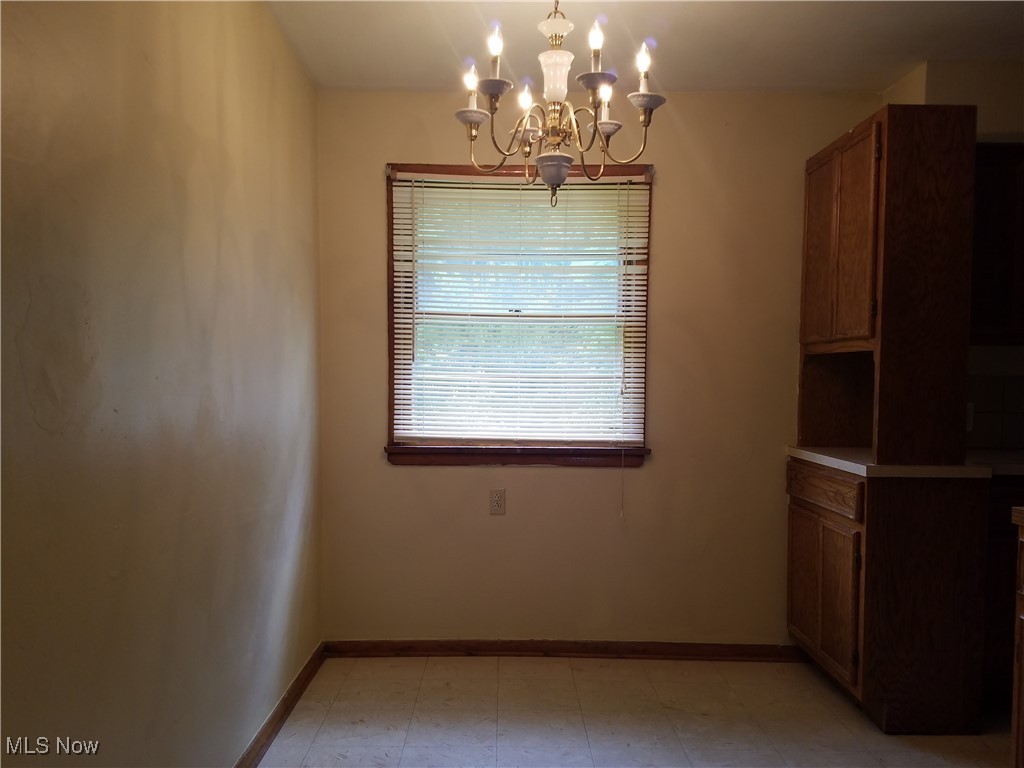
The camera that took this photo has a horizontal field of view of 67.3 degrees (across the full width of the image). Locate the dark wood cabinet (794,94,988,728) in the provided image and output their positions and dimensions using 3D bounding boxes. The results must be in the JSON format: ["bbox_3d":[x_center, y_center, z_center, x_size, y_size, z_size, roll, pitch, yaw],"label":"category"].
[{"bbox_3d":[1.414,0.131,2.978,0.431,2.153,0.687,1,2,-1],"label":"dark wood cabinet"}]

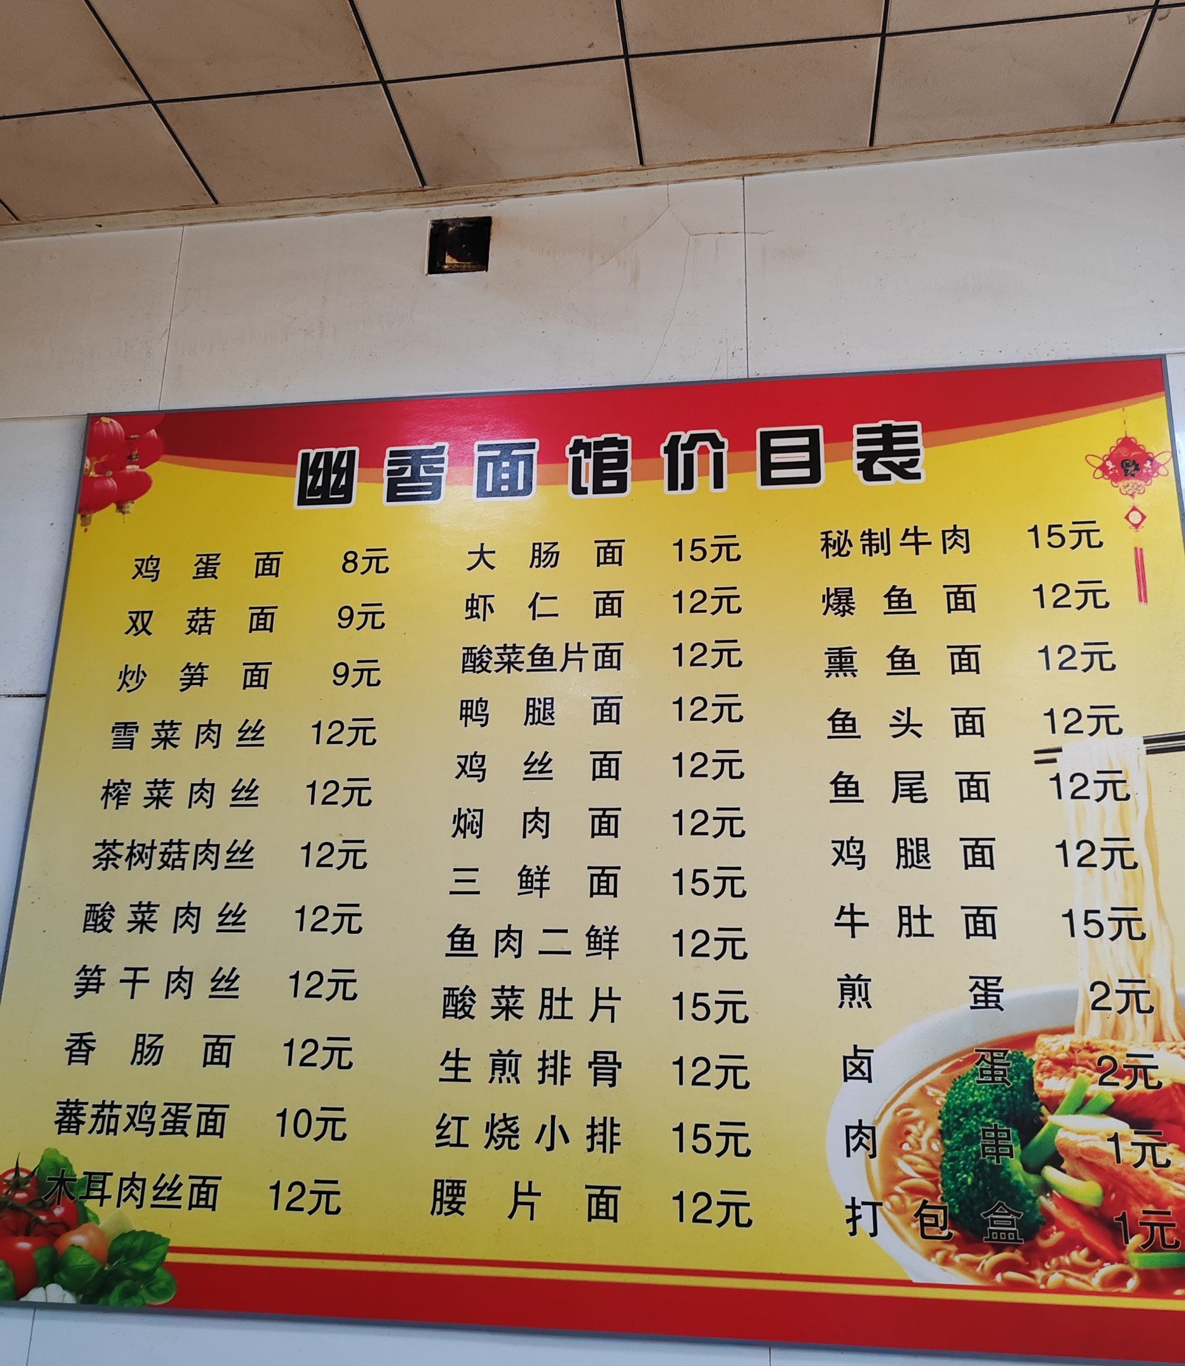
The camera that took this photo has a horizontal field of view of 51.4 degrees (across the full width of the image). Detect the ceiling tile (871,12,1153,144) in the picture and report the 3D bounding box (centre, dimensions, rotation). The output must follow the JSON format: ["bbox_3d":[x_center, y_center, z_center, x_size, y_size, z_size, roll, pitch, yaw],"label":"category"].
[{"bbox_3d":[0.496,-0.730,1.490,0.294,0.015,0.182,-1,-17,8],"label":"ceiling tile"}]

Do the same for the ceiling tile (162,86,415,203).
[{"bbox_3d":[-0.389,-0.707,1.616,0.294,0.015,0.192,-1,-17,8],"label":"ceiling tile"}]

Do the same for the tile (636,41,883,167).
[{"bbox_3d":[0.201,-0.723,1.532,0.294,0.015,0.185,-1,-17,8],"label":"tile"}]

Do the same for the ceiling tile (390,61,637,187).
[{"bbox_3d":[-0.094,-0.715,1.575,0.294,0.015,0.190,-1,-17,8],"label":"ceiling tile"}]

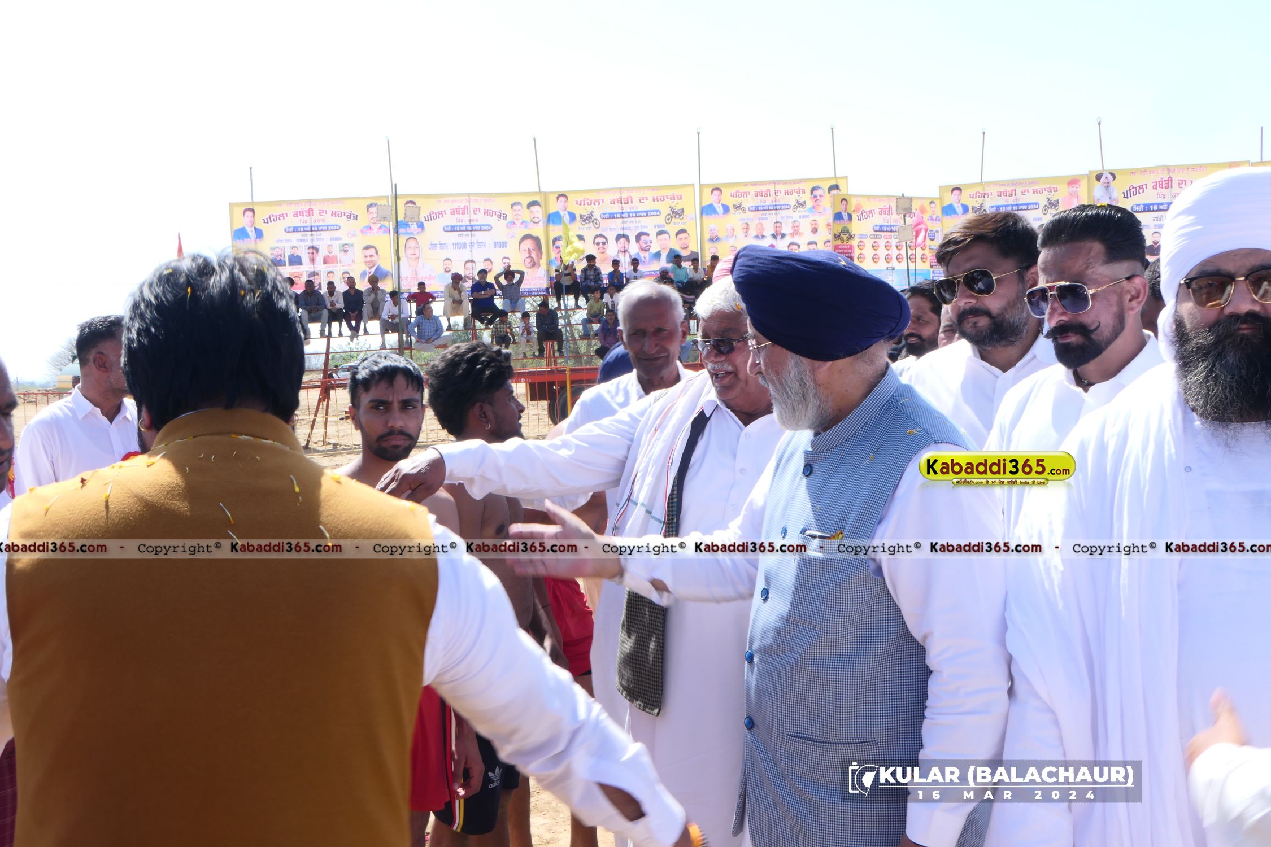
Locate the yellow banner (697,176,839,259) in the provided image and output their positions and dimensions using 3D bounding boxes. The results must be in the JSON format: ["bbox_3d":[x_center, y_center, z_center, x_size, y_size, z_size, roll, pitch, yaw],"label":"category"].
[{"bbox_3d":[2.900,-4.055,30.300,3.090,2.000,0.060,-2,3,2],"label":"yellow banner"}]

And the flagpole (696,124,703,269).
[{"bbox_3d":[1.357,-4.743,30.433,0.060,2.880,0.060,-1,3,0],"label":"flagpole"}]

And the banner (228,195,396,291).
[{"bbox_3d":[-6.543,-3.579,29.300,3.240,2.020,0.060,-3,3,-8],"label":"banner"}]

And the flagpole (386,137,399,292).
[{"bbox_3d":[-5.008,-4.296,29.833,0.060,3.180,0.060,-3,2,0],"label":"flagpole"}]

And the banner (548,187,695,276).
[{"bbox_3d":[-0.280,-3.917,30.200,3.120,2.030,0.060,-3,3,-1],"label":"banner"}]

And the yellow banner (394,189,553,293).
[{"bbox_3d":[-3.361,-3.677,29.600,3.150,2.080,0.060,-3,3,-7],"label":"yellow banner"}]

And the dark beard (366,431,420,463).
[{"bbox_3d":[-0.541,0.051,3.240,0.115,0.072,0.085,-3,3,-19],"label":"dark beard"}]

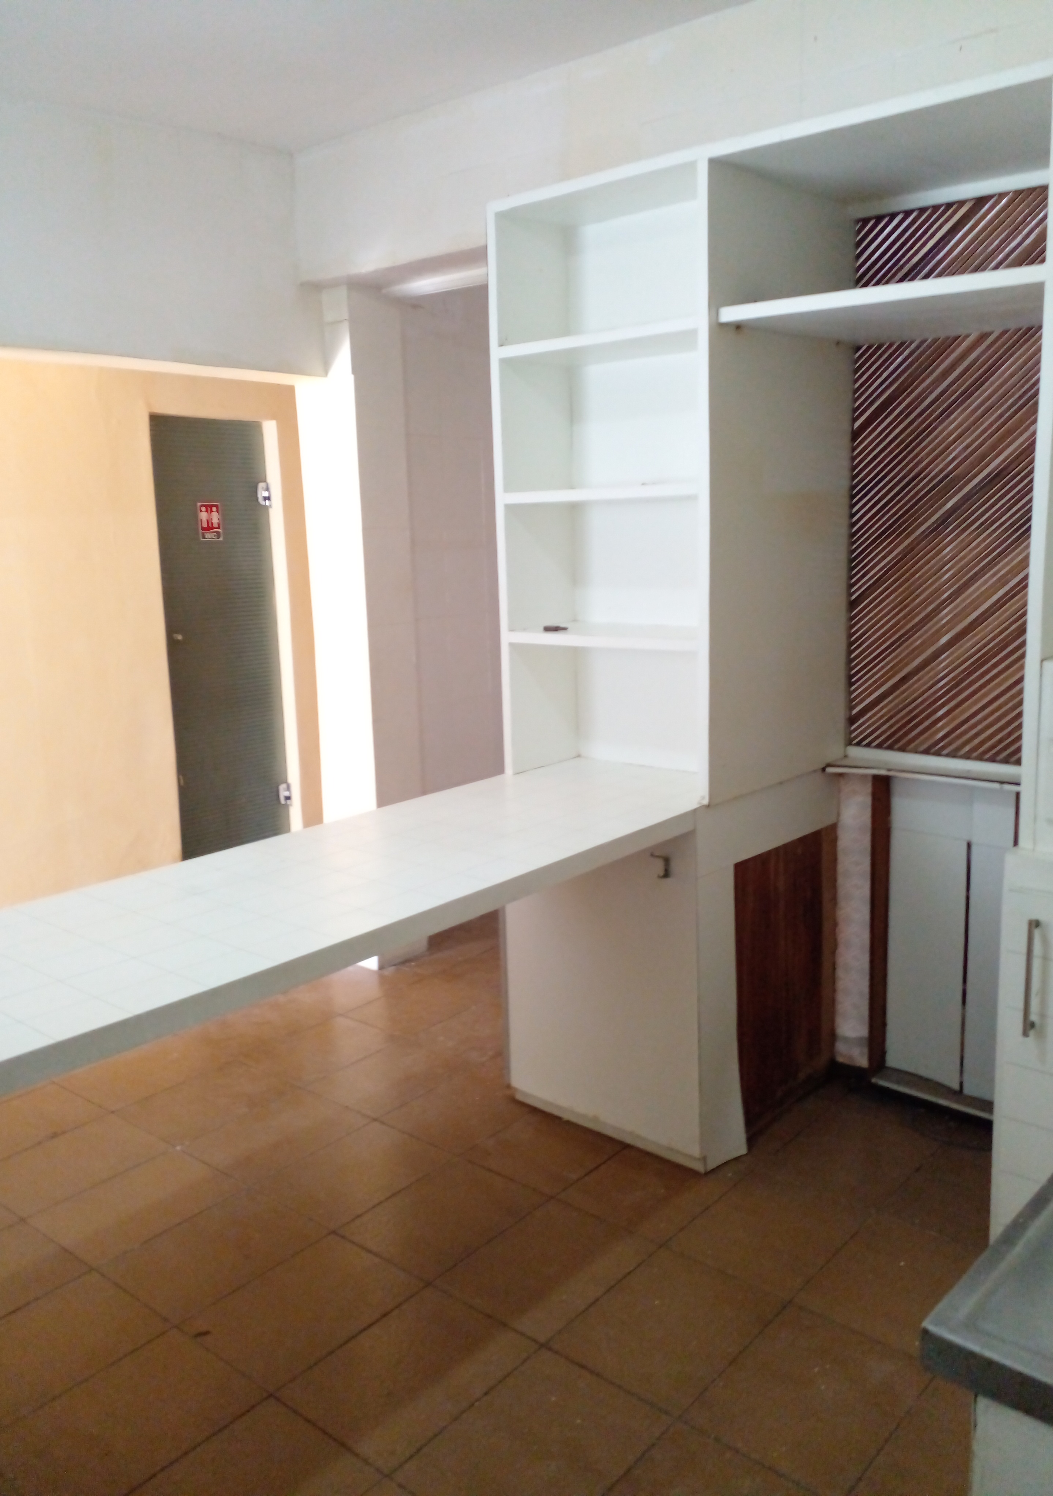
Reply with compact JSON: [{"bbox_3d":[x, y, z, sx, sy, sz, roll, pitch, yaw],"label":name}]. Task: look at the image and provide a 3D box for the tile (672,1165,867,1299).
[{"bbox_3d":[0.532,1.045,2.544,0.282,0.012,0.384,7,13,40],"label":"tile"}]

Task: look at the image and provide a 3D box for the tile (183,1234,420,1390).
[{"bbox_3d":[-0.443,1.125,2.344,0.298,0.010,0.399,7,13,40],"label":"tile"}]

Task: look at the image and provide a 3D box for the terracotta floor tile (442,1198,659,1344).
[{"bbox_3d":[0.045,1.077,2.434,0.282,0.012,0.384,7,13,40],"label":"terracotta floor tile"}]

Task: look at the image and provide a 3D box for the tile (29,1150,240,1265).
[{"bbox_3d":[-0.903,1.068,2.727,0.298,0.010,0.399,7,13,40],"label":"tile"}]

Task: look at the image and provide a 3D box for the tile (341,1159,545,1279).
[{"bbox_3d":[-0.184,1.049,2.625,0.282,0.012,0.384,7,13,40],"label":"tile"}]

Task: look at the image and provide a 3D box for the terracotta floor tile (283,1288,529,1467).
[{"bbox_3d":[-0.212,1.136,2.134,0.282,0.012,0.384,7,13,40],"label":"terracotta floor tile"}]

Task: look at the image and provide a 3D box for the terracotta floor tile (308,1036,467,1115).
[{"bbox_3d":[-0.386,0.945,3.330,0.298,0.010,0.399,7,13,40],"label":"terracotta floor tile"}]

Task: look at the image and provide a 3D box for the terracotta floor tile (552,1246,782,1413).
[{"bbox_3d":[0.275,1.119,2.262,0.298,0.010,0.399,7,13,40],"label":"terracotta floor tile"}]

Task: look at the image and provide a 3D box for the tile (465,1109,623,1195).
[{"bbox_3d":[0.074,1.001,2.946,0.298,0.010,0.399,7,13,40],"label":"tile"}]

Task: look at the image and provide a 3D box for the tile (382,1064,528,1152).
[{"bbox_3d":[-0.156,0.973,3.138,0.298,0.010,0.399,7,13,40],"label":"tile"}]

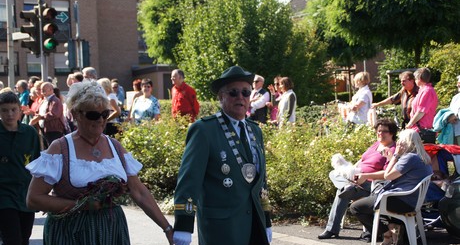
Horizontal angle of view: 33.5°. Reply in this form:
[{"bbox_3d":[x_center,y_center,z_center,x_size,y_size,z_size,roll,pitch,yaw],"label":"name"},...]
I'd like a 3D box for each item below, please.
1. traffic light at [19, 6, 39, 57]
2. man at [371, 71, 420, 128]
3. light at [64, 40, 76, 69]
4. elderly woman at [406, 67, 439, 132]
[{"bbox_3d":[-3.711,-1.670,14.200,0.380,0.880,0.270,-3,3,-10],"label":"traffic light"},{"bbox_3d":[2.452,0.115,11.044,0.520,1.700,0.620,-5,4,-41],"label":"man"},{"bbox_3d":[-5.028,-2.169,24.200,0.380,0.900,0.290,-1,3,12],"label":"light"},{"bbox_3d":[2.723,0.054,10.748,0.380,1.650,0.500,-3,3,-11],"label":"elderly woman"}]

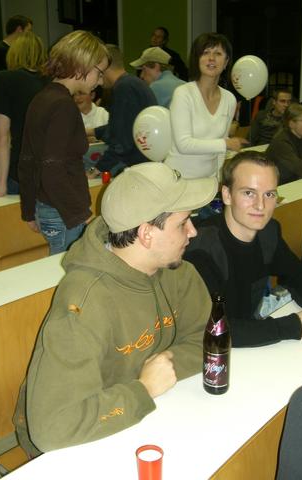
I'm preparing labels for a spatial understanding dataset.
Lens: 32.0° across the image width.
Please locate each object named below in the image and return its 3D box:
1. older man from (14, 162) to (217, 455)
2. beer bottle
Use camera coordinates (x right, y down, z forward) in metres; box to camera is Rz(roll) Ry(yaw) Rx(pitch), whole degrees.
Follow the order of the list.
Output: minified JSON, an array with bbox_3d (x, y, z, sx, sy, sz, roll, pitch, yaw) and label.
[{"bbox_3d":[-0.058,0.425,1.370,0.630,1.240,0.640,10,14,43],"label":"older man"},{"bbox_3d":[0.175,0.269,1.376,0.068,0.260,0.068,1,11,6],"label":"beer bottle"}]

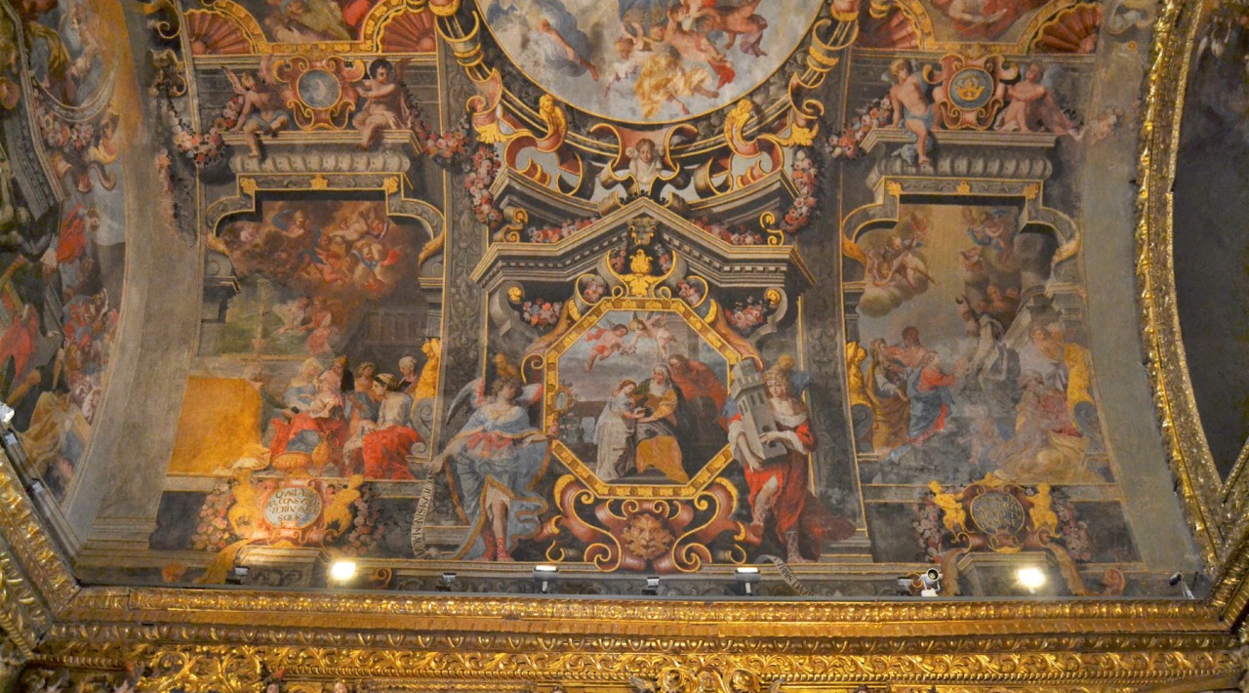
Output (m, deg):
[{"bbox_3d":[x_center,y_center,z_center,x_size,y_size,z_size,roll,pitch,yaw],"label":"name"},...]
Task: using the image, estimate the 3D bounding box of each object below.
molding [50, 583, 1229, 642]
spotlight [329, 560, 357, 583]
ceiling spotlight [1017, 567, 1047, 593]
[{"bbox_3d":[0.072,2.507,8.560,10.550,0.310,0.340,0,-53,1],"label":"molding"},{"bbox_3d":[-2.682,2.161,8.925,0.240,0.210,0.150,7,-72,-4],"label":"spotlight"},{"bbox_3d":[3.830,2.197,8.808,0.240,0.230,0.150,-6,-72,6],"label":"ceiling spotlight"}]

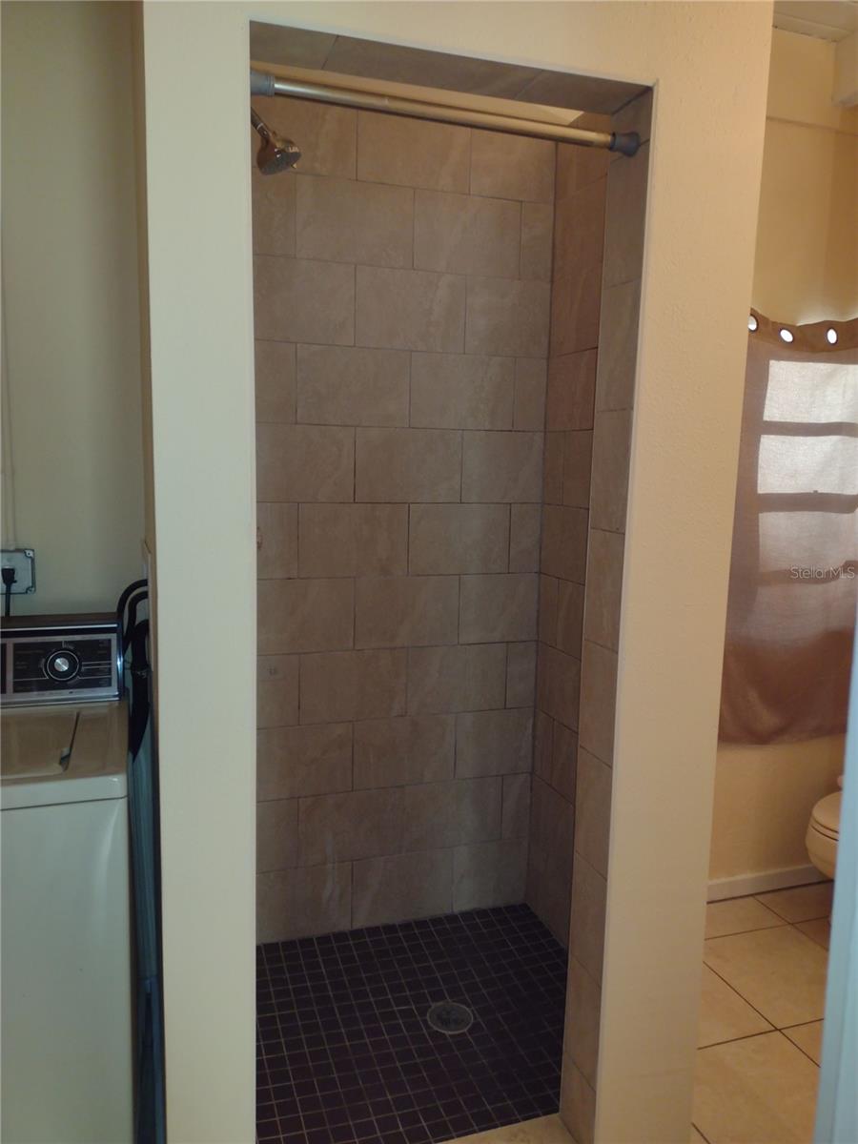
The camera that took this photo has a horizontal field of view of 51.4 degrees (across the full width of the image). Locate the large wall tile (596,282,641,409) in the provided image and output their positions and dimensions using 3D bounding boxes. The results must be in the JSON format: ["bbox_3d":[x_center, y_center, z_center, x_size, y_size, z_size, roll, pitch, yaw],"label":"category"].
[{"bbox_3d":[0.315,-0.371,1.478,0.009,0.201,0.112,-2,9,-19],"label":"large wall tile"}]

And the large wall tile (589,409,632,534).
[{"bbox_3d":[0.311,-0.170,1.507,0.009,0.201,0.112,-2,9,-19],"label":"large wall tile"}]

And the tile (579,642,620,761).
[{"bbox_3d":[0.303,0.231,1.567,0.009,0.201,0.112,-2,9,-19],"label":"tile"}]

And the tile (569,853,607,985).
[{"bbox_3d":[0.296,0.632,1.626,0.009,0.201,0.112,-2,9,-19],"label":"tile"}]

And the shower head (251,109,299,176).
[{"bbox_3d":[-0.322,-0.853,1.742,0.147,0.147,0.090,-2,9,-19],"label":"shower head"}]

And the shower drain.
[{"bbox_3d":[0.052,1.099,2.199,0.110,0.008,0.110,1,8,0],"label":"shower drain"}]

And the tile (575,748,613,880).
[{"bbox_3d":[0.300,0.432,1.596,0.009,0.201,0.112,-2,9,-19],"label":"tile"}]

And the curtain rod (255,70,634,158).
[{"bbox_3d":[0.037,-0.672,1.314,0.605,0.034,0.034,-2,9,-19],"label":"curtain rod"}]

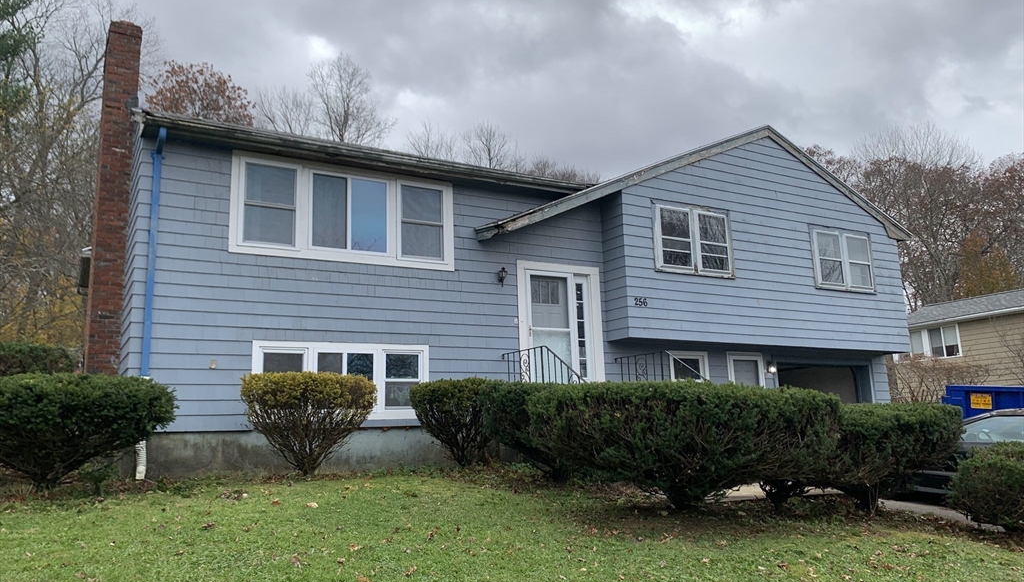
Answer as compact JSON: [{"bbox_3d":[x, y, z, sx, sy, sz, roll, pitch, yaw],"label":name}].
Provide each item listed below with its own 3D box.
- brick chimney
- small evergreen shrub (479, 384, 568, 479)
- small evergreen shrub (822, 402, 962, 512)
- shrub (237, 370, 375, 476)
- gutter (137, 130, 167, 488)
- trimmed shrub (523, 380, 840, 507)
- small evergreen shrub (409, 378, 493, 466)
[{"bbox_3d":[-6.058,-0.682,11.595,0.430,6.600,1.300,4,-12,-30],"label":"brick chimney"},{"bbox_3d":[0.354,1.777,9.733,1.467,1.172,1.394,4,-12,-30],"label":"small evergreen shrub"},{"bbox_3d":[4.121,1.787,8.321,1.304,1.116,1.238,-1,-10,-3],"label":"small evergreen shrub"},{"bbox_3d":[-2.432,1.605,9.211,1.532,1.175,1.455,4,-12,-30],"label":"shrub"},{"bbox_3d":[-4.357,0.104,9.298,0.110,4.240,0.620,4,-12,-30],"label":"gutter"},{"bbox_3d":[1.797,1.640,8.127,3.352,1.282,1.400,-1,-10,-3],"label":"trimmed shrub"},{"bbox_3d":[-0.769,1.802,10.536,1.228,1.154,1.167,-2,-10,0],"label":"small evergreen shrub"}]

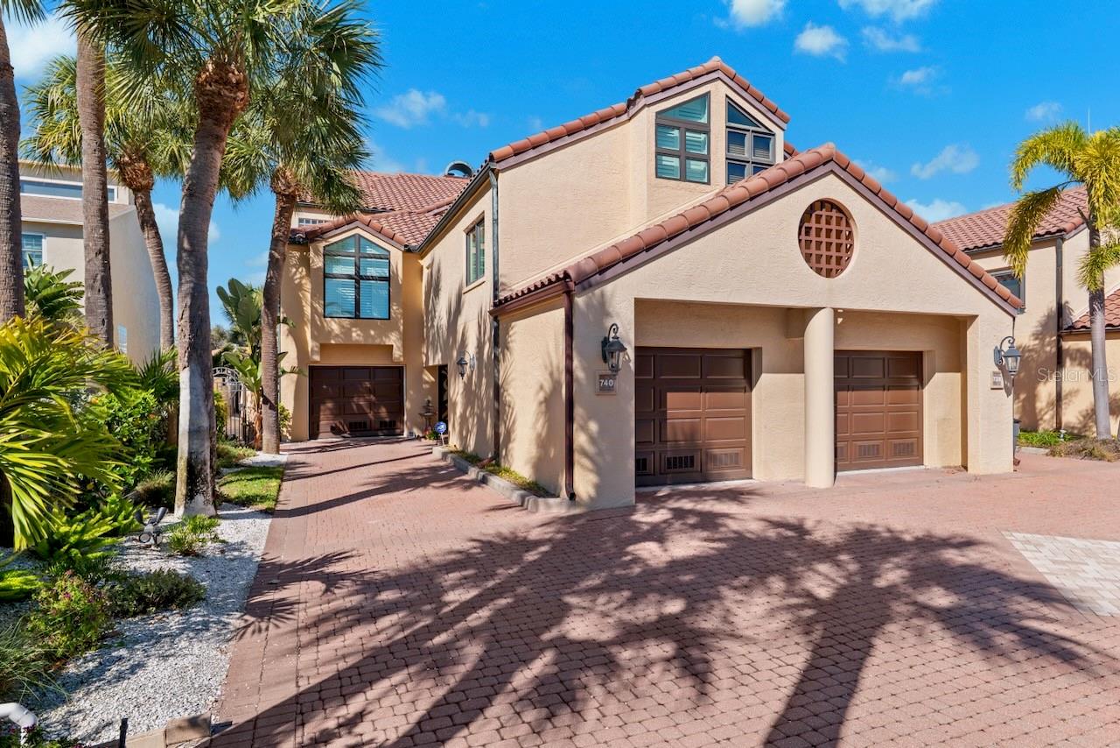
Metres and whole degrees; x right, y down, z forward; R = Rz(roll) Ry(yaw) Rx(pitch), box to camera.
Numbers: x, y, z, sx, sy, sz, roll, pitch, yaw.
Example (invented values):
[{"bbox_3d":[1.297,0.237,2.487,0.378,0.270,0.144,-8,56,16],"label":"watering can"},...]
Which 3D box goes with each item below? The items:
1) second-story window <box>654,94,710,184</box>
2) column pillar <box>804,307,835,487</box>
[{"bbox_3d":[2.310,-4.490,11.692,1.200,1.790,0.120,0,0,-22],"label":"second-story window"},{"bbox_3d":[4.128,0.353,9.901,0.452,2.788,0.452,0,0,-21],"label":"column pillar"}]

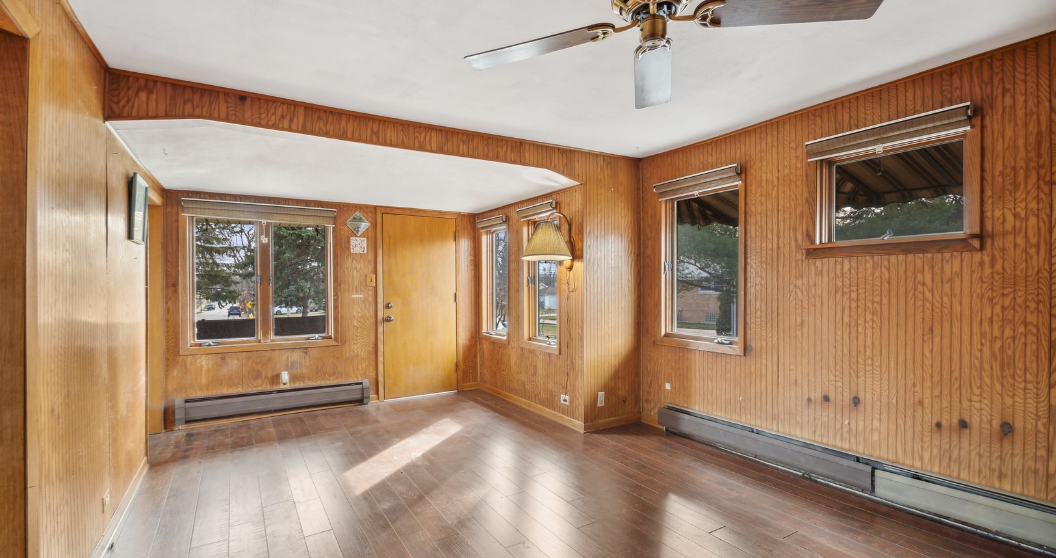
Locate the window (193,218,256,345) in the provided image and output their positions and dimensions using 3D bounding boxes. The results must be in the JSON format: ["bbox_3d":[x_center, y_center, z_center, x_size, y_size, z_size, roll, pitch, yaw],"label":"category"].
[{"bbox_3d":[-2.834,0.003,4.134,0.498,1.172,0.080,0,0,-30],"label":"window"}]

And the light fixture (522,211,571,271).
[{"bbox_3d":[0.177,-0.320,3.722,0.447,0.492,0.424,0,0,-33],"label":"light fixture"}]

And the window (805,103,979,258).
[{"bbox_3d":[2.019,-0.501,2.509,0.120,0.731,0.796,0,0,-33],"label":"window"}]

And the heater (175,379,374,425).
[{"bbox_3d":[-2.391,1.185,4.264,1.617,0.220,0.075,0,0,-30],"label":"heater"}]

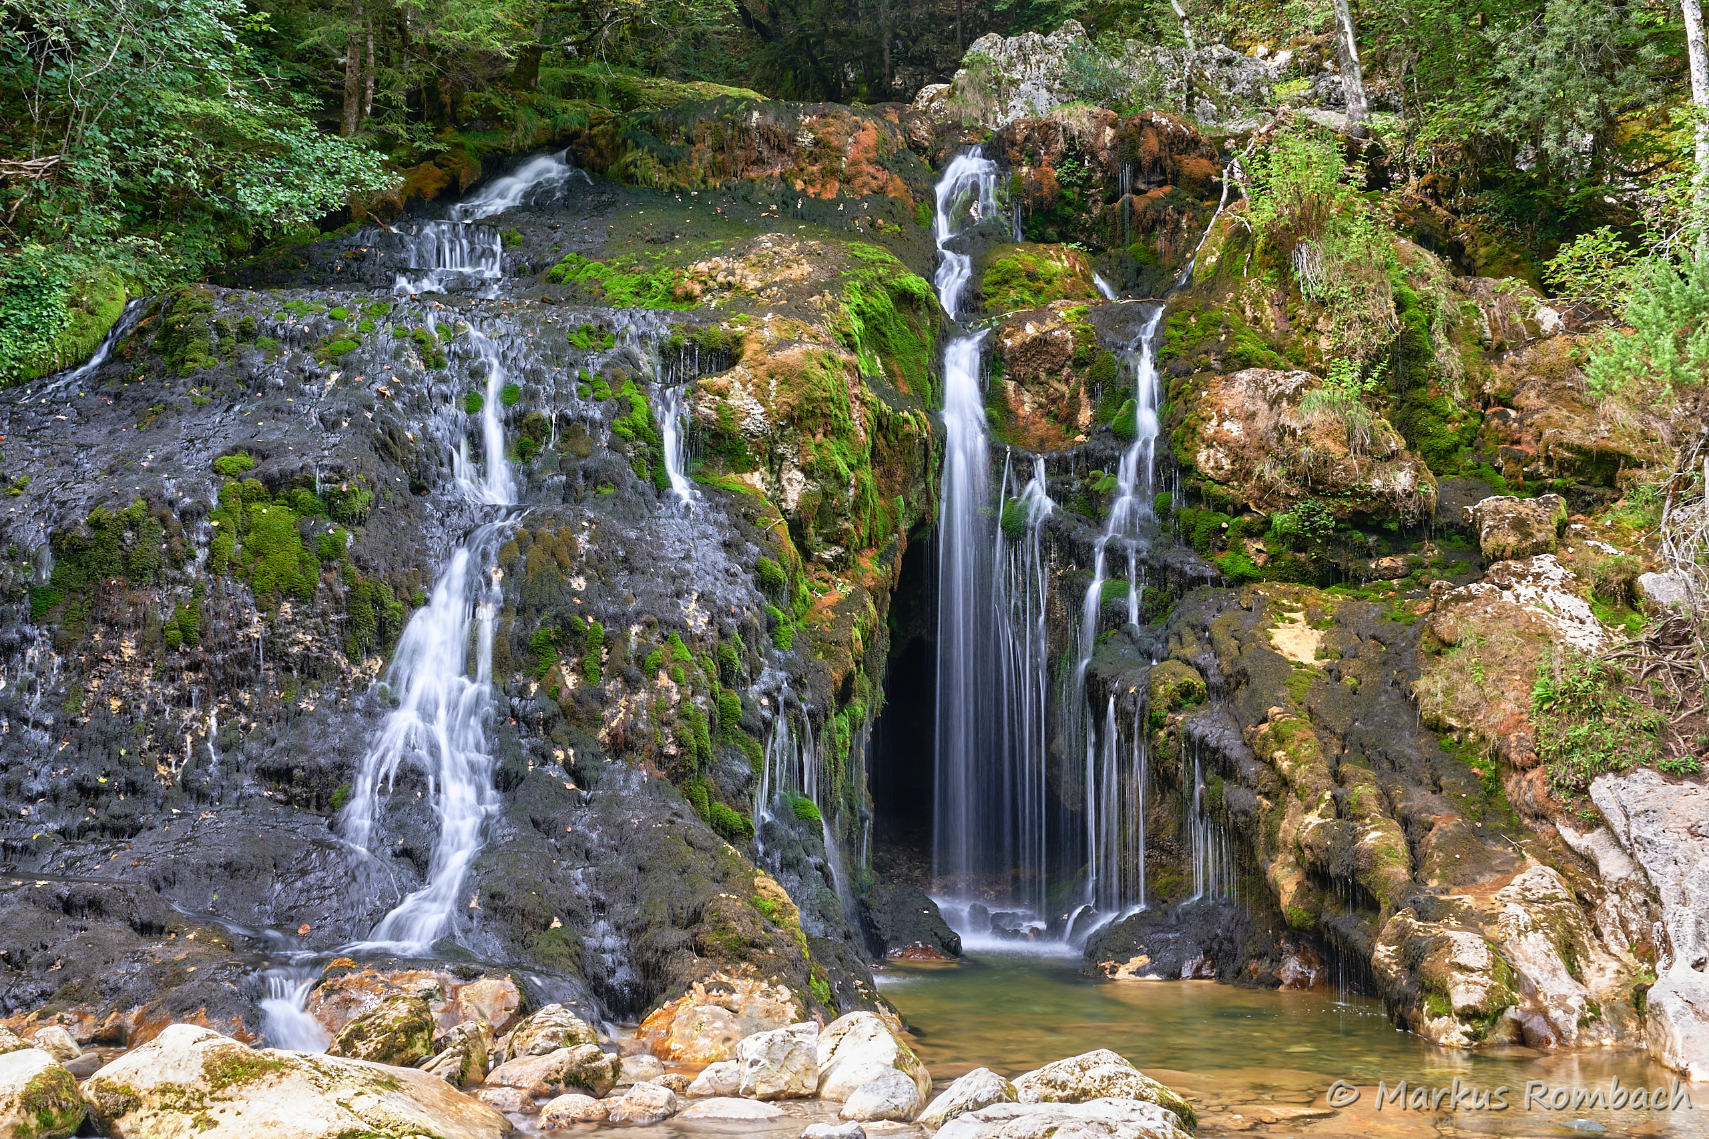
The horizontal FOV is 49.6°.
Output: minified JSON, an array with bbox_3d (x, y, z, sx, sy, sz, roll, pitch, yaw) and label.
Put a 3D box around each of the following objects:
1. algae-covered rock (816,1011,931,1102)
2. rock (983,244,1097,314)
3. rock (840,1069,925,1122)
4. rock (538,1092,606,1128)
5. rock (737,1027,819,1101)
[{"bbox_3d":[0.087,2.140,8.086,0.507,0.402,0.431,0,-2,0],"label":"algae-covered rock"},{"bbox_3d":[1.790,-2.791,17.800,1.104,0.645,0.900,-1,-7,6],"label":"rock"},{"bbox_3d":[0.115,2.211,7.784,0.359,0.212,0.287,0,-2,0],"label":"rock"},{"bbox_3d":[-1.273,2.441,8.350,0.313,0.166,0.250,1,-7,-8],"label":"rock"},{"bbox_3d":[-0.384,2.431,9.100,0.407,0.368,0.360,0,-7,-2],"label":"rock"}]

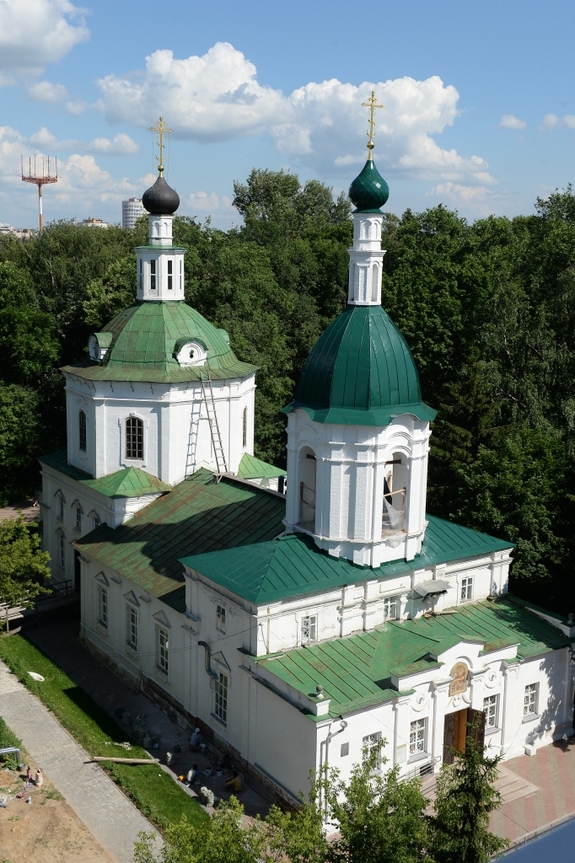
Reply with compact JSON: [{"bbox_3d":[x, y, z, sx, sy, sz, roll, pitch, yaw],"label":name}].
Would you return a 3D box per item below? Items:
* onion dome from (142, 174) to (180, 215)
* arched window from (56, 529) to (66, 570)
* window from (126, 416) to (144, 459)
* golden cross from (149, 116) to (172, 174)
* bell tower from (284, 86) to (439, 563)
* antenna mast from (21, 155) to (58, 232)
[{"bbox_3d":[-7.684,-14.346,61.173,2.295,2.317,2.295,1,10,0],"label":"onion dome"},{"bbox_3d":[-14.390,7.459,64.052,0.300,2.566,1.332,-6,13,-34],"label":"arched window"},{"bbox_3d":[-8.858,0.396,58.614,1.105,2.566,0.320,3,11,11],"label":"window"},{"bbox_3d":[-7.621,-17.164,60.636,1.485,3.308,0.400,-6,13,-34],"label":"golden cross"},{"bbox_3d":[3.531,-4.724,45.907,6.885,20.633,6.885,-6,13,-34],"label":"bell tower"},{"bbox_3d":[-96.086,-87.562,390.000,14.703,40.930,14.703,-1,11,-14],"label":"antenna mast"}]

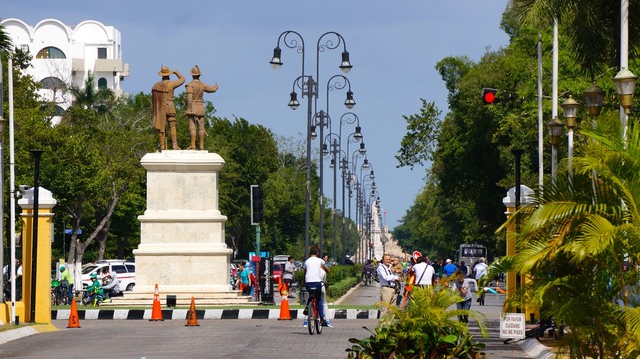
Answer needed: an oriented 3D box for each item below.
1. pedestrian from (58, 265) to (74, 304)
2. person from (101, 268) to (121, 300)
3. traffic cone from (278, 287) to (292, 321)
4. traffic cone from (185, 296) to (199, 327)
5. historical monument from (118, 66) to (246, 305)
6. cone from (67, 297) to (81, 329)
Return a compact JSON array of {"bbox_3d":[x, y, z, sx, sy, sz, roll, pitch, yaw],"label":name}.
[{"bbox_3d":[-8.422,3.527,185.000,0.480,1.360,0.500,0,-1,18],"label":"pedestrian"},{"bbox_3d":[-7.221,3.749,192.000,0.750,1.200,0.500,0,-1,-12],"label":"person"},{"bbox_3d":[-0.868,3.101,139.000,0.370,0.920,0.370,0,-1,0],"label":"traffic cone"},{"bbox_3d":[-3.044,3.169,132.800,0.340,0.700,0.340,0,-1,0],"label":"traffic cone"},{"bbox_3d":[-4.052,0.160,162.000,4.400,7.000,4.200,0,-1,1],"label":"historical monument"},{"bbox_3d":[-5.668,3.057,128.000,0.340,0.700,0.340,0,-1,0],"label":"cone"}]

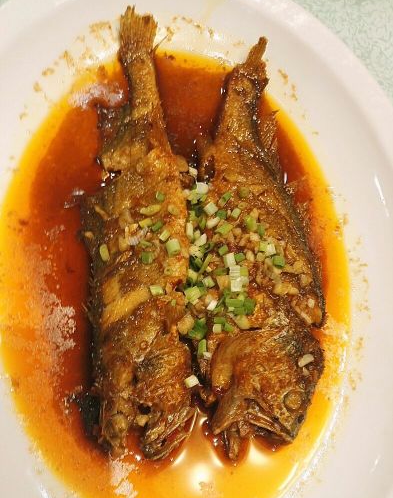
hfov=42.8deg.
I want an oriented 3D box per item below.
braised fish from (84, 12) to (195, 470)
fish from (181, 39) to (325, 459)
[{"bbox_3d":[-0.036,-0.030,0.302,0.062,0.045,0.289,-3,71,-1],"label":"braised fish"},{"bbox_3d":[0.036,-0.017,0.297,0.075,0.045,0.261,3,71,1],"label":"fish"}]

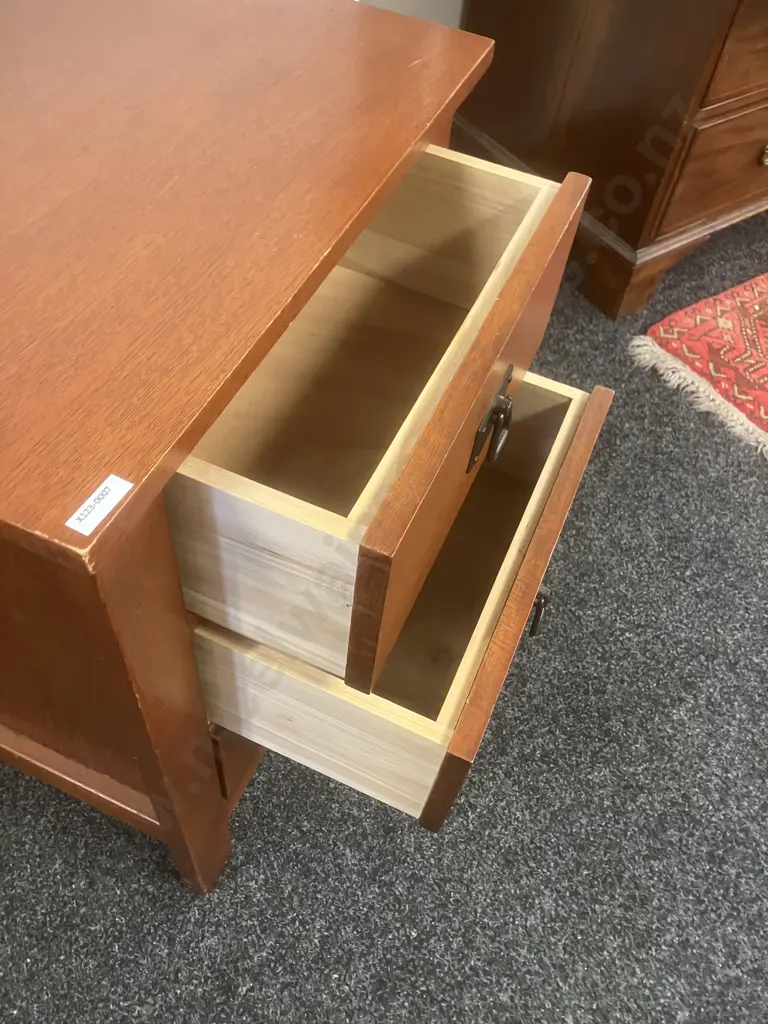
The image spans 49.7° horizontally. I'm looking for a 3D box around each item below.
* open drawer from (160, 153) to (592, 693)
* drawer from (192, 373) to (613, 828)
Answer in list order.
[{"bbox_3d":[-0.095,-0.135,0.618,0.370,0.164,0.384,22,55,10],"label":"open drawer"},{"bbox_3d":[-0.040,0.009,0.760,0.370,0.166,0.384,22,55,10],"label":"drawer"}]

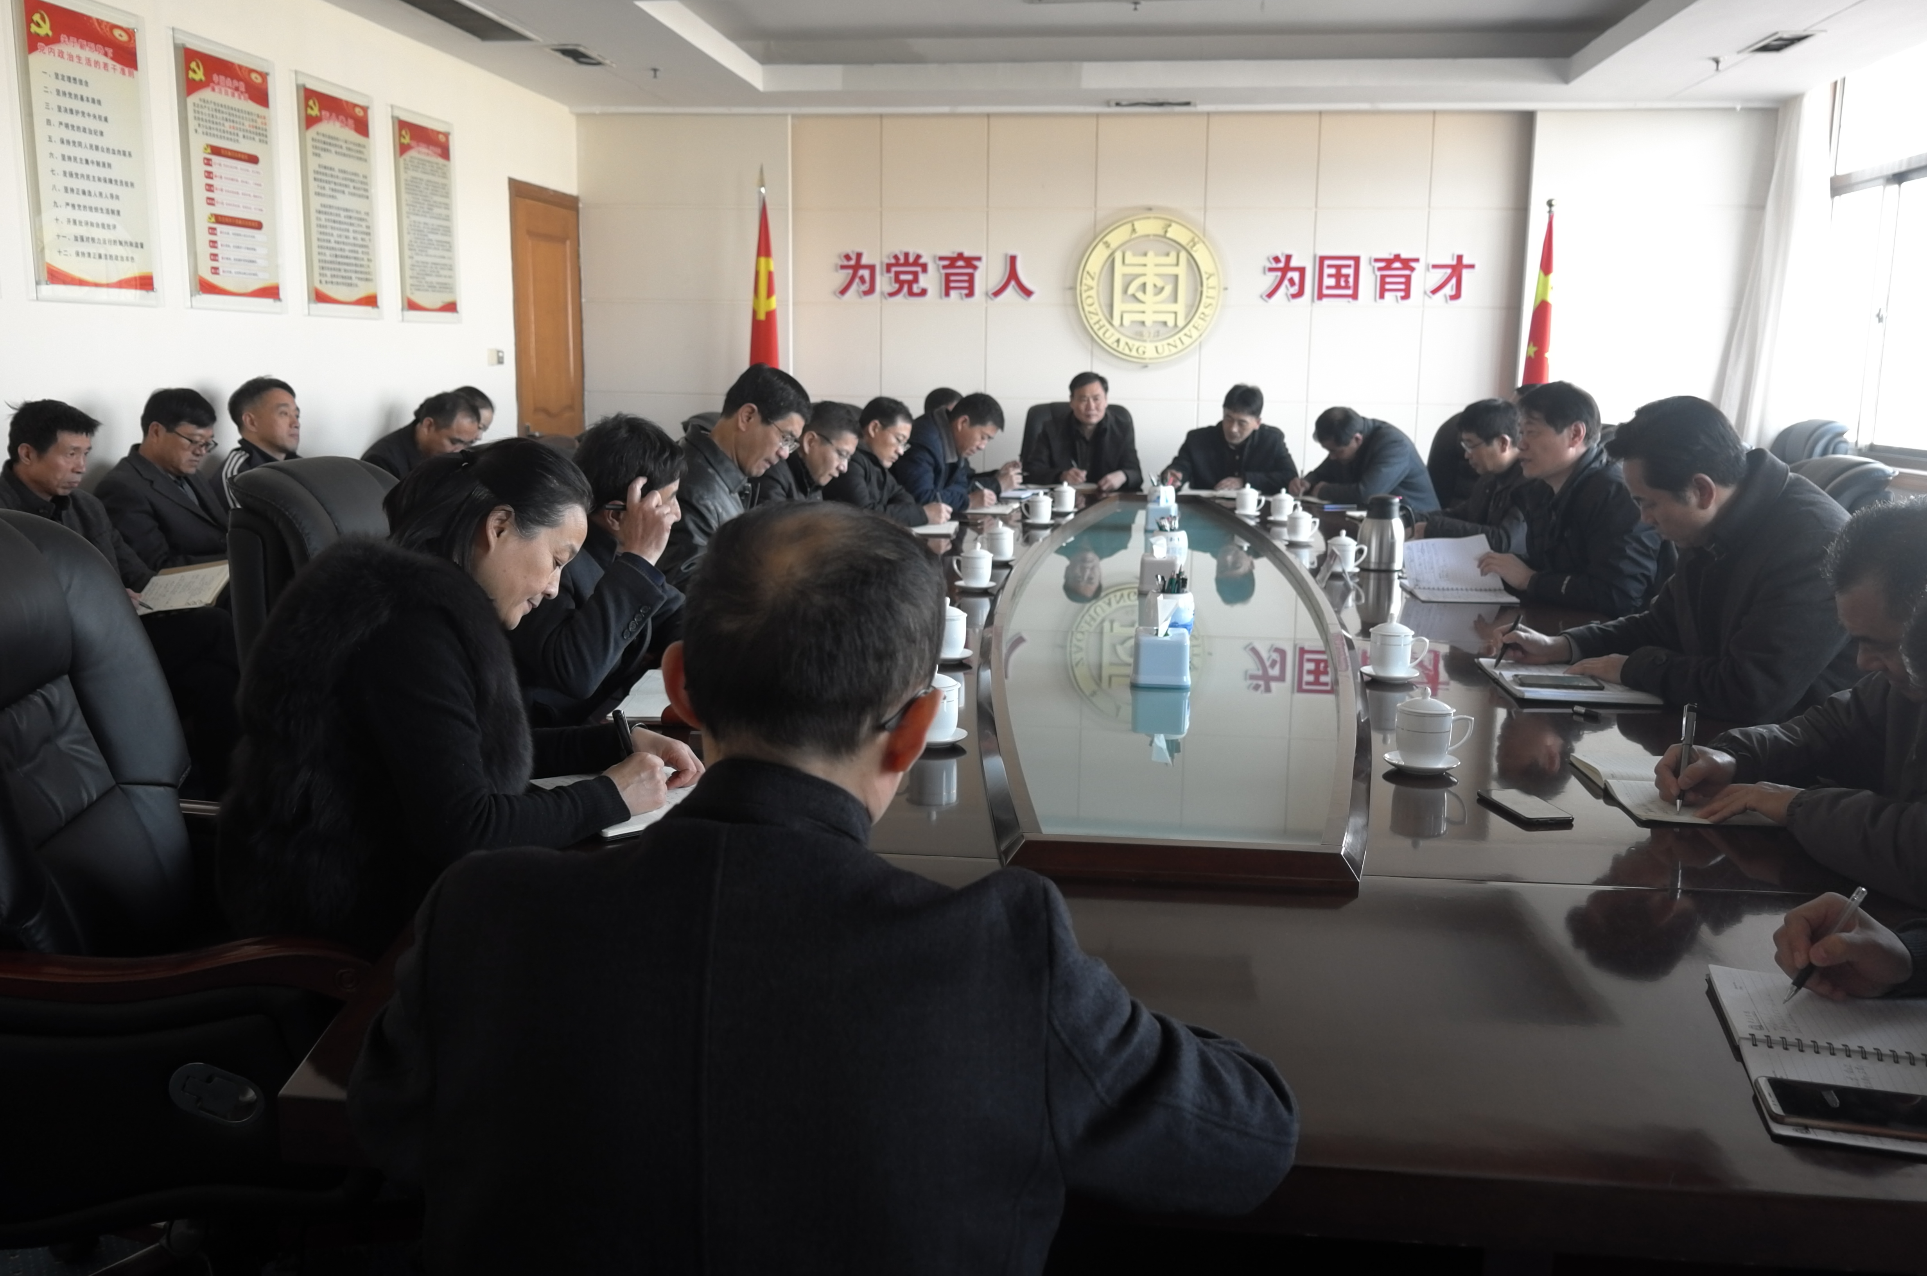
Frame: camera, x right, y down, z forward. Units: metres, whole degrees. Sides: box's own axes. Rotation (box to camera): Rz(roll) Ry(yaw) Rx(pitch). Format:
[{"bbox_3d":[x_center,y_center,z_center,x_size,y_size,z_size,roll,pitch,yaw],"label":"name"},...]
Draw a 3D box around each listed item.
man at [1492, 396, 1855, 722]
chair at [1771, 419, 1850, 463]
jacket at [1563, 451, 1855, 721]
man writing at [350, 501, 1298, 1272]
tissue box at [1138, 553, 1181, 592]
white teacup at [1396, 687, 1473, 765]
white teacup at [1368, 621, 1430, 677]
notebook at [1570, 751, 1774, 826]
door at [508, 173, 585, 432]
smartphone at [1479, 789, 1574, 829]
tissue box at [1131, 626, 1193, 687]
[{"bbox_3d":[1.410,0.197,2.943,0.760,1.320,0.580,2,11,8],"label":"man"},{"bbox_3d":[3.260,-0.305,6.217,0.750,1.177,0.670,1,11,4],"label":"chair"},{"bbox_3d":[1.473,0.002,2.990,0.500,0.768,0.530,1,11,4],"label":"jacket"},{"bbox_3d":[-0.087,0.502,1.245,0.620,1.230,0.780,2,10,6],"label":"man writing"},{"bbox_3d":[0.526,-0.176,3.978,0.107,0.093,0.110,2,11,6],"label":"tissue box"},{"bbox_3d":[0.743,0.134,2.341,0.120,0.120,0.090,4,11,17],"label":"white teacup"},{"bbox_3d":[0.870,0.009,2.970,0.120,0.114,0.091,2,10,6],"label":"white teacup"},{"bbox_3d":[1.035,0.212,2.116,0.245,0.025,0.345,2,10,6],"label":"notebook"},{"bbox_3d":[-2.220,-1.267,8.104,0.080,2.230,0.950,2,10,6],"label":"door"},{"bbox_3d":[0.815,0.249,2.170,0.070,0.008,0.144,-1,11,-7],"label":"smartphone"},{"bbox_3d":[0.376,0.036,2.834,0.109,0.096,0.112,2,11,6],"label":"tissue box"}]

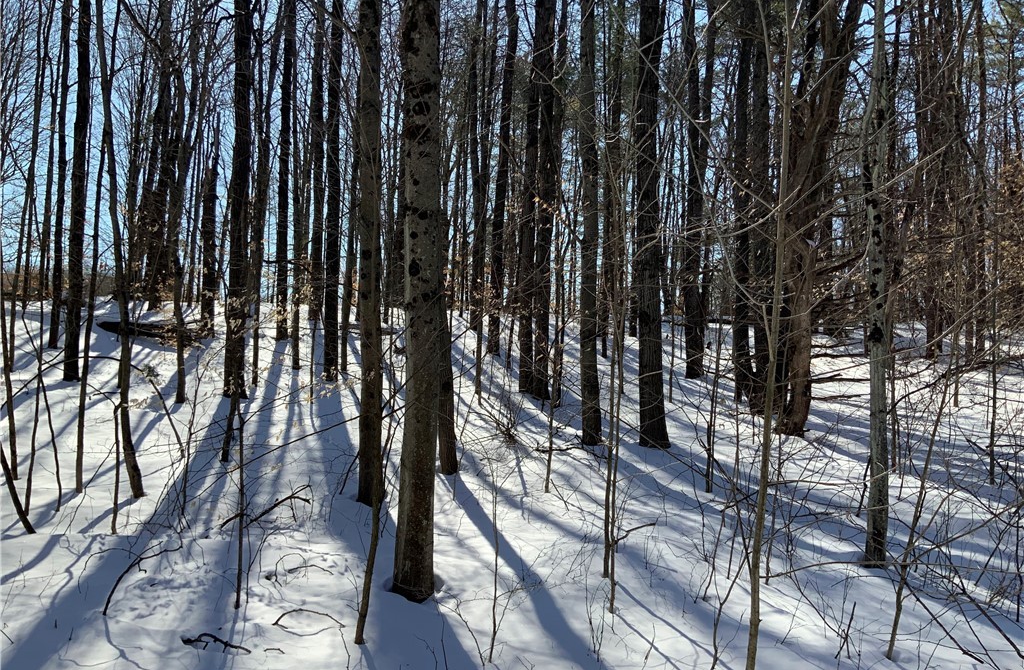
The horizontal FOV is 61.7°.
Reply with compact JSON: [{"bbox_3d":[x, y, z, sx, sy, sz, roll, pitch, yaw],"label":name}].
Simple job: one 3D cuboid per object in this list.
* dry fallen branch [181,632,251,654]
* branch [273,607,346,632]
[{"bbox_3d":[-1.590,1.646,4.600,0.385,0.085,0.110,1,-2,12],"label":"dry fallen branch"},{"bbox_3d":[-1.186,1.652,5.000,0.420,0.100,0.090,1,-2,3],"label":"branch"}]

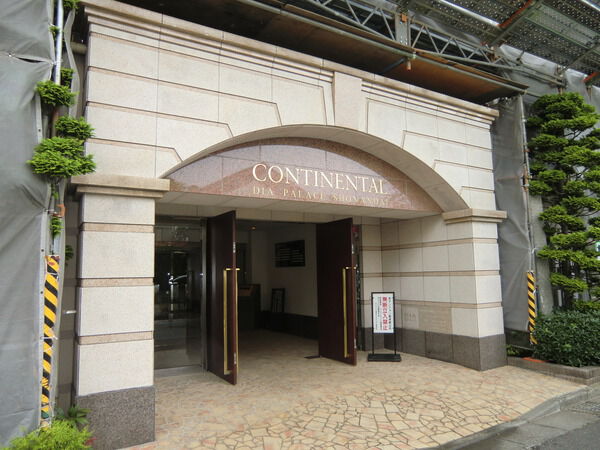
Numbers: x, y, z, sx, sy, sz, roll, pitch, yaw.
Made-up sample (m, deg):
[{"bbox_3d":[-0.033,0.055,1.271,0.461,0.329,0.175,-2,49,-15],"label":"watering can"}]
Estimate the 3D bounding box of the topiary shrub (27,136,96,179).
[{"bbox_3d":[-1.848,-0.523,3.224,0.442,0.315,0.420,3,-7,-30],"label":"topiary shrub"}]

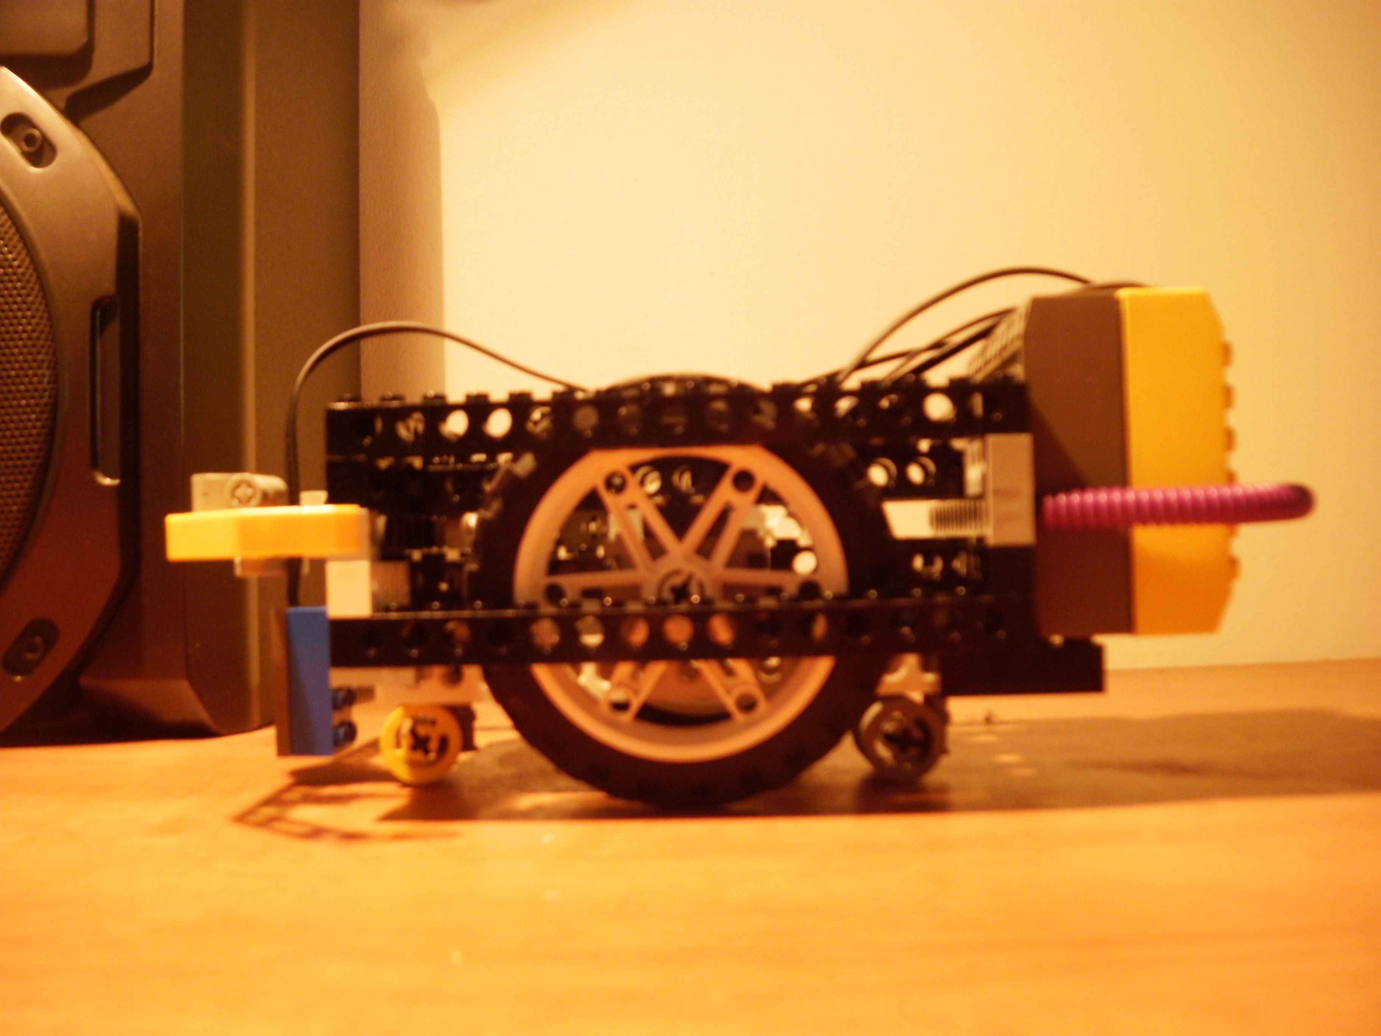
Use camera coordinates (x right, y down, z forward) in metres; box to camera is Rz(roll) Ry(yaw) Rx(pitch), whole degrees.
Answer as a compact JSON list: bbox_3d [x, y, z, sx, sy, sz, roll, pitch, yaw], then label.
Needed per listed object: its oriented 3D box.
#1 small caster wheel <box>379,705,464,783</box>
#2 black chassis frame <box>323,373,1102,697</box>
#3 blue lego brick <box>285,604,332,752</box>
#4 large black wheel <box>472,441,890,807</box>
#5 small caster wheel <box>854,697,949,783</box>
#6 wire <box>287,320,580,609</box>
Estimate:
[{"bbox_3d":[-0.056,0.047,0.295,0.017,0.017,0.010,-2,0,4],"label":"small caster wheel"},{"bbox_3d":[0.008,0.004,0.292,0.140,0.060,0.088,-2,0,4],"label":"black chassis frame"},{"bbox_3d":[-0.081,0.035,0.306,0.010,0.032,0.016,-2,0,4],"label":"blue lego brick"},{"bbox_3d":[-0.001,0.014,0.265,0.082,0.082,0.015,-2,0,4],"label":"large black wheel"},{"bbox_3d":[0.043,0.045,0.290,0.018,0.018,0.010,-2,0,4],"label":"small caster wheel"},{"bbox_3d":[-0.054,-0.012,0.297,0.062,0.060,0.020,-2,0,4],"label":"wire"}]

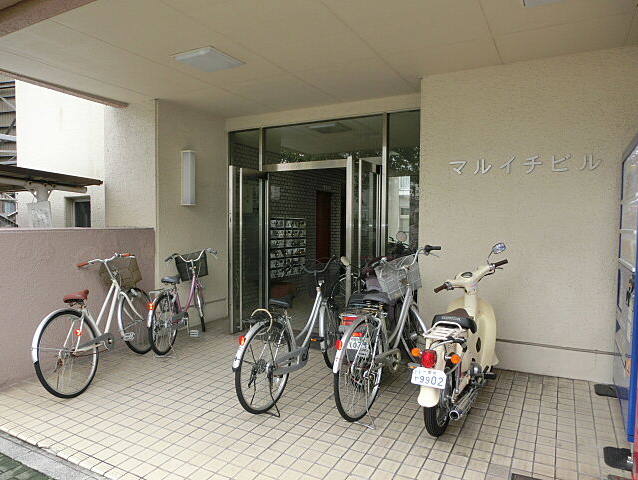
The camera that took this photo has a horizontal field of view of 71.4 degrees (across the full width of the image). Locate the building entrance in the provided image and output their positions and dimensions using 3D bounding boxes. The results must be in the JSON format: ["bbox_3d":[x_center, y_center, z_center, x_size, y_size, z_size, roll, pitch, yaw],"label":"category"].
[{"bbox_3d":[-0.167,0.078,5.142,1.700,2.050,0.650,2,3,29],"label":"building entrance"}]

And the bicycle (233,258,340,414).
[{"bbox_3d":[-0.122,0.707,3.759,0.560,1.050,1.780,-2,1,31],"label":"bicycle"}]

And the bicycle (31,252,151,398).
[{"bbox_3d":[-2.006,0.709,4.183,0.570,1.060,1.800,-7,1,8],"label":"bicycle"}]

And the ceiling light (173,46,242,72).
[{"bbox_3d":[-0.930,-1.511,3.775,0.420,0.050,0.420,2,3,29],"label":"ceiling light"}]

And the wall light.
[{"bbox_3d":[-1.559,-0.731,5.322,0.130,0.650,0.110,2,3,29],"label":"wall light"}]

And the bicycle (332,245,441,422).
[{"bbox_3d":[0.605,0.679,3.625,0.600,1.100,1.840,0,2,34],"label":"bicycle"}]

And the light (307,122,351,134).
[{"bbox_3d":[0.138,-1.461,5.843,0.440,0.060,0.440,2,3,29],"label":"light"}]

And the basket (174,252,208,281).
[{"bbox_3d":[-1.508,0.309,5.270,0.340,0.260,0.260,-7,2,5],"label":"basket"}]

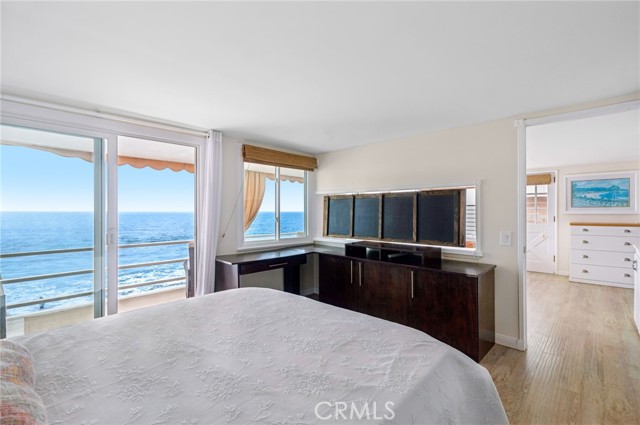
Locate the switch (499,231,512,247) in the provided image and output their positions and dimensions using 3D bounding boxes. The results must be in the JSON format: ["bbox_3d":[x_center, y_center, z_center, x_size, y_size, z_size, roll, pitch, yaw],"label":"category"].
[{"bbox_3d":[1.725,0.244,2.631,0.082,0.121,0.015,0,0,43],"label":"switch"}]

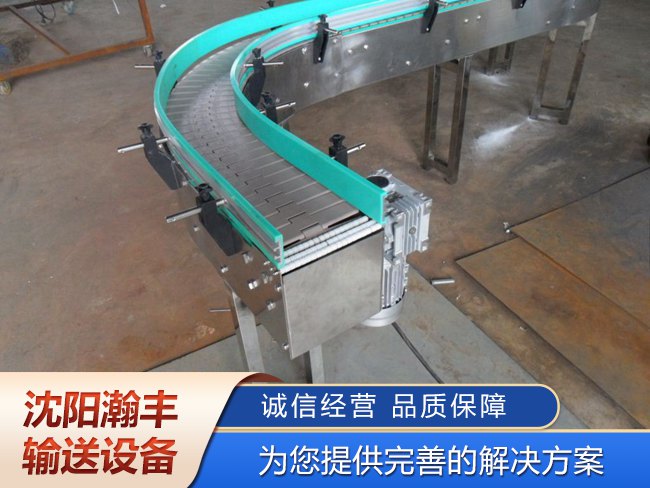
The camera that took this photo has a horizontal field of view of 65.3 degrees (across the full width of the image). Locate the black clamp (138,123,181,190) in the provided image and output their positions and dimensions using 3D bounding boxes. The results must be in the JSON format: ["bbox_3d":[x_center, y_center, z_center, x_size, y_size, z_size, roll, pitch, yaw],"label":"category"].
[{"bbox_3d":[-0.338,-0.175,1.032,0.051,0.147,0.025,-20,40,-21],"label":"black clamp"}]

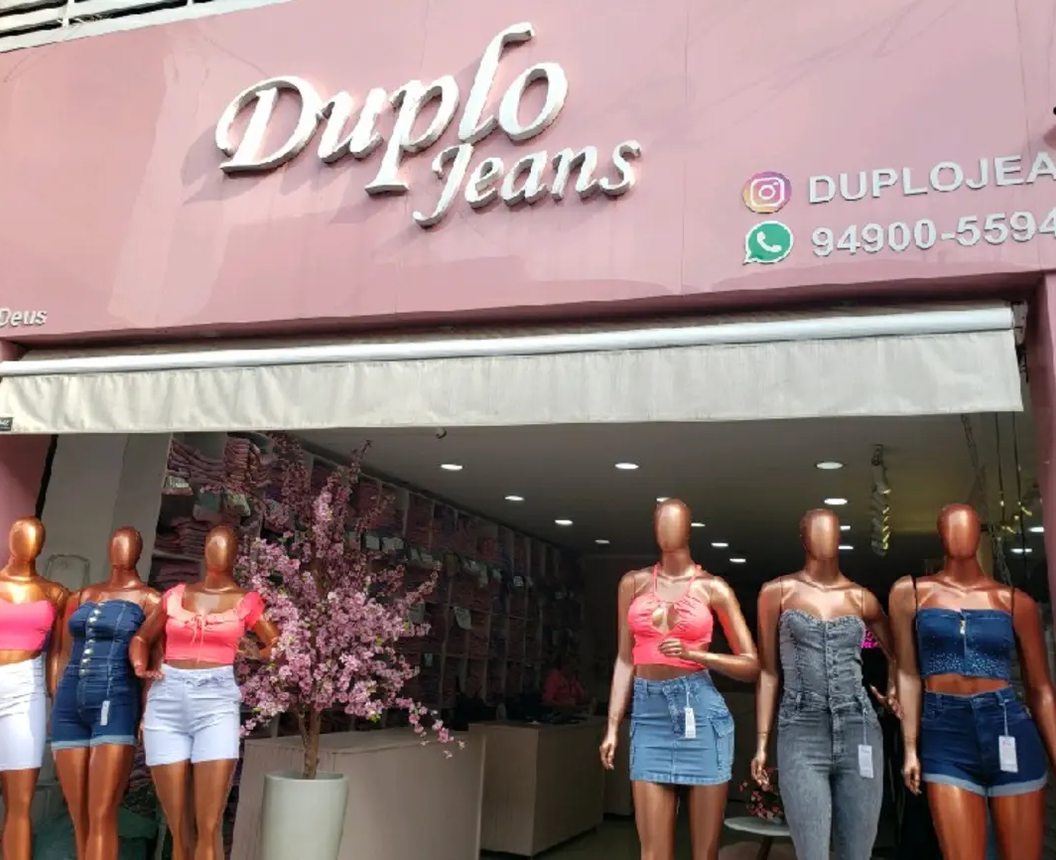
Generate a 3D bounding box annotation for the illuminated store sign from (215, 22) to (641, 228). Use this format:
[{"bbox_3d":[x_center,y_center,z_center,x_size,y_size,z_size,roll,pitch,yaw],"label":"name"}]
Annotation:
[{"bbox_3d":[-0.548,-1.406,4.124,2.216,0.977,0.080,-1,-13,17],"label":"illuminated store sign"}]

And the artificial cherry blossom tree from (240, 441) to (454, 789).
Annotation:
[{"bbox_3d":[-0.905,0.782,4.236,1.060,1.771,1.000,-1,-13,17],"label":"artificial cherry blossom tree"}]

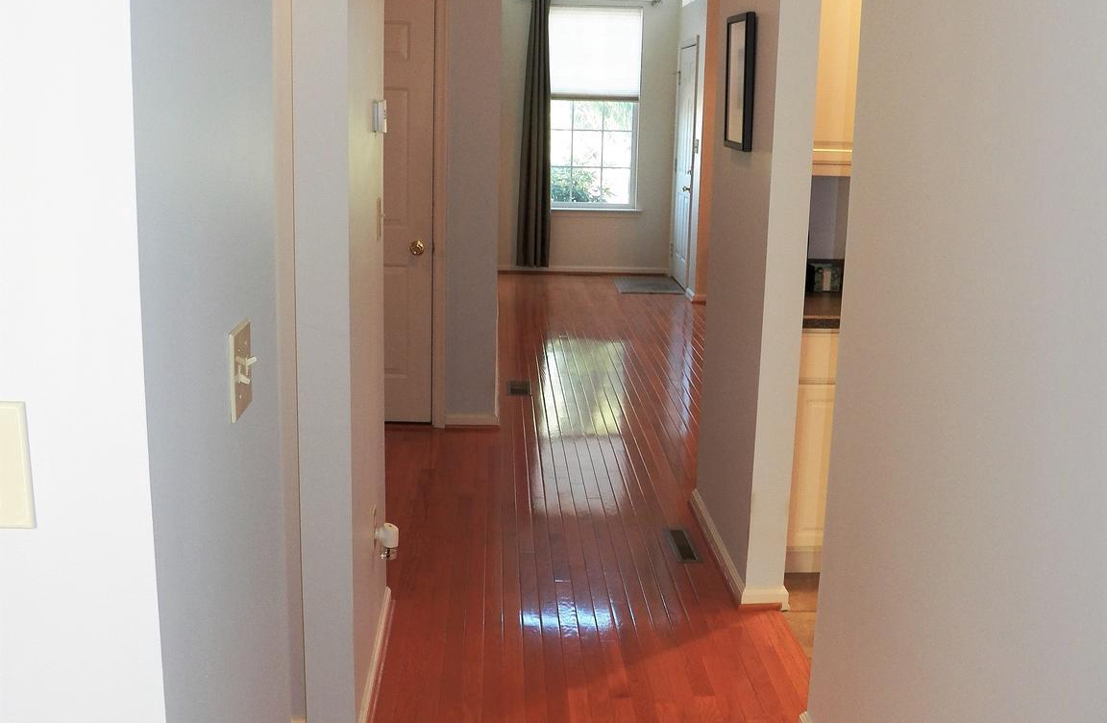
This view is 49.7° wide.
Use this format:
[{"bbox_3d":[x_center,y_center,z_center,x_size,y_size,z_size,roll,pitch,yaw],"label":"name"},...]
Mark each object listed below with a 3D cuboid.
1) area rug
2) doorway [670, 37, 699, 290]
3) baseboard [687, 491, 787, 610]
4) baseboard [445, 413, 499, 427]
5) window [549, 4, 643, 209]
[{"bbox_3d":[0.836,-0.687,10.624,0.540,0.012,1.040,1,12,-3],"label":"area rug"},{"bbox_3d":[1.141,-1.718,10.424,0.100,2.135,1.100,1,12,-3],"label":"doorway"},{"bbox_3d":[0.645,0.642,4.243,0.160,0.095,0.990,1,12,-3],"label":"baseboard"},{"bbox_3d":[-0.400,0.281,5.854,0.262,0.075,0.025,1,12,-3],"label":"baseboard"},{"bbox_3d":[0.325,-2.320,10.917,0.945,1.841,0.110,1,12,-3],"label":"window"}]

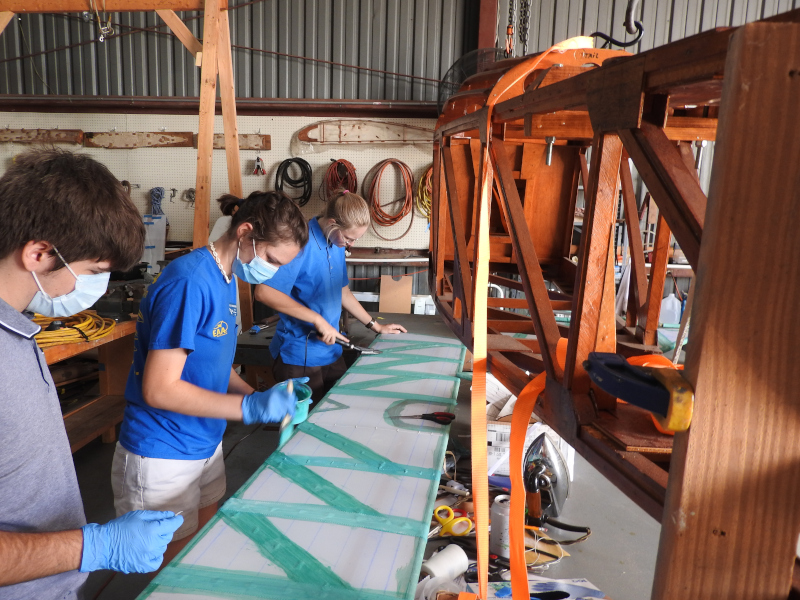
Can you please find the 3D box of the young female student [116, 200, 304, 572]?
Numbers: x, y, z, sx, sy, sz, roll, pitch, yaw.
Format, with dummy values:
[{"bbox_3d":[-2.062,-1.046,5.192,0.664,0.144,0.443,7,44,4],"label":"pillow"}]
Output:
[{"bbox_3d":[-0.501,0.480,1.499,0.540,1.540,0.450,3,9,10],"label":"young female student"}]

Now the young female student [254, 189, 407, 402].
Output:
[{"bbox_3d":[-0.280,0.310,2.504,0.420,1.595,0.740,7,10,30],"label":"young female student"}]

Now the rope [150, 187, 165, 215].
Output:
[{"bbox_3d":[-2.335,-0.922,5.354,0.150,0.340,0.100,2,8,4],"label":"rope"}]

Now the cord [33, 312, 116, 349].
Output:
[{"bbox_3d":[-1.721,0.126,2.801,0.500,0.100,0.520,3,8,6],"label":"cord"}]

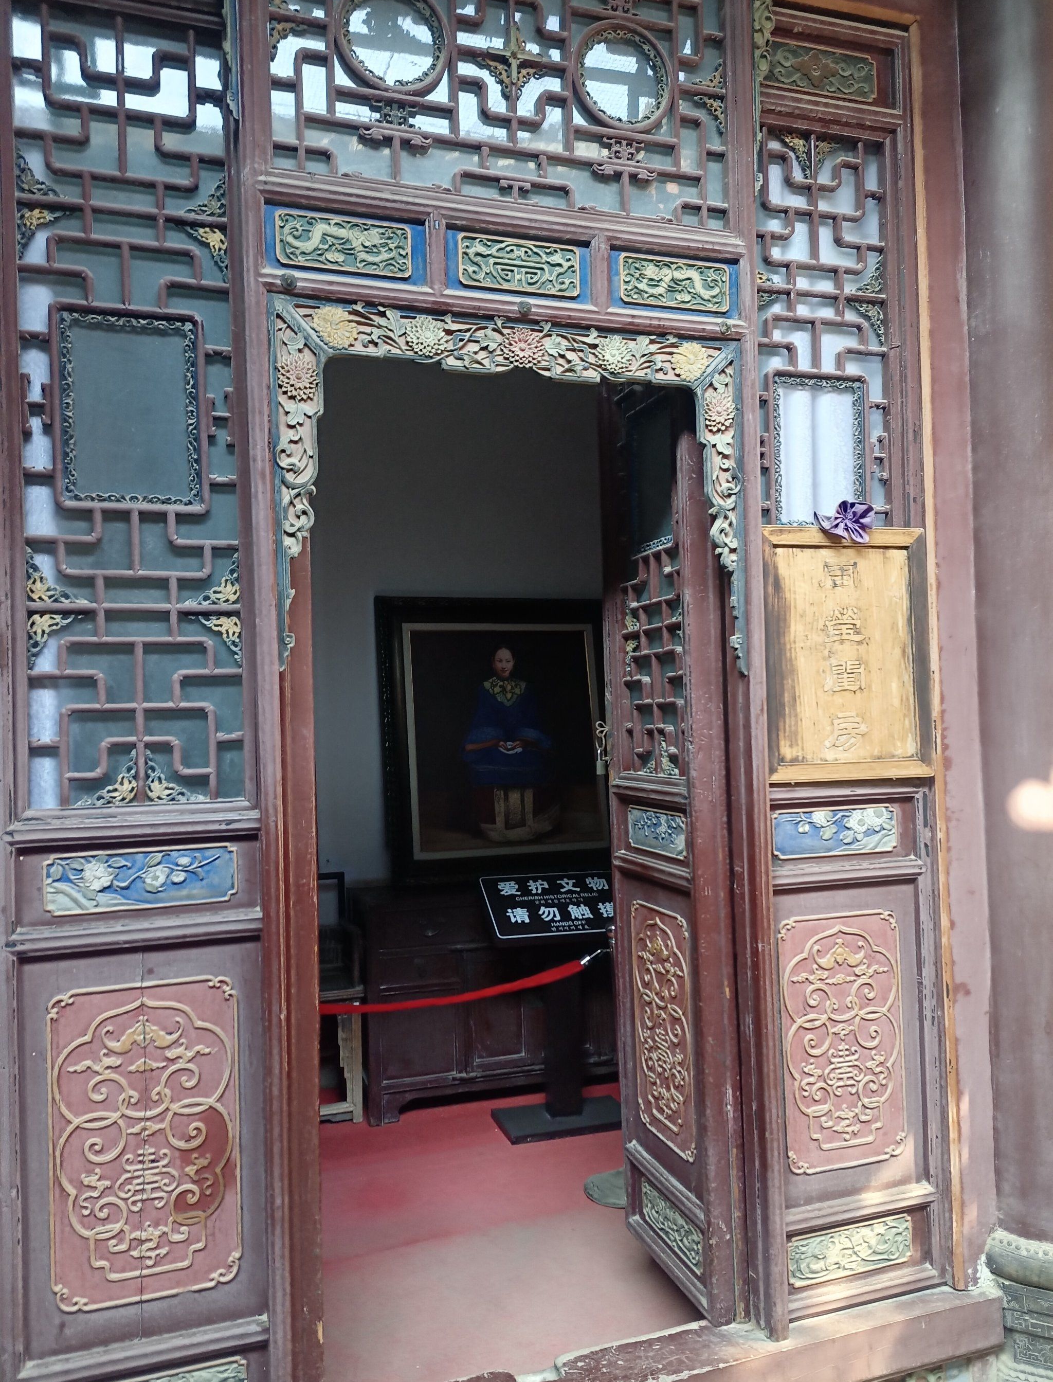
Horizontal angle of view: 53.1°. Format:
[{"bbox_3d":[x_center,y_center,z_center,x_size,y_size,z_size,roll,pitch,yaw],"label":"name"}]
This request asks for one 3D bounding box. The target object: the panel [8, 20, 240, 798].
[{"bbox_3d":[-0.729,-0.524,1.937,0.375,1.461,0.041,-1,-2,-18],"label":"panel"}]

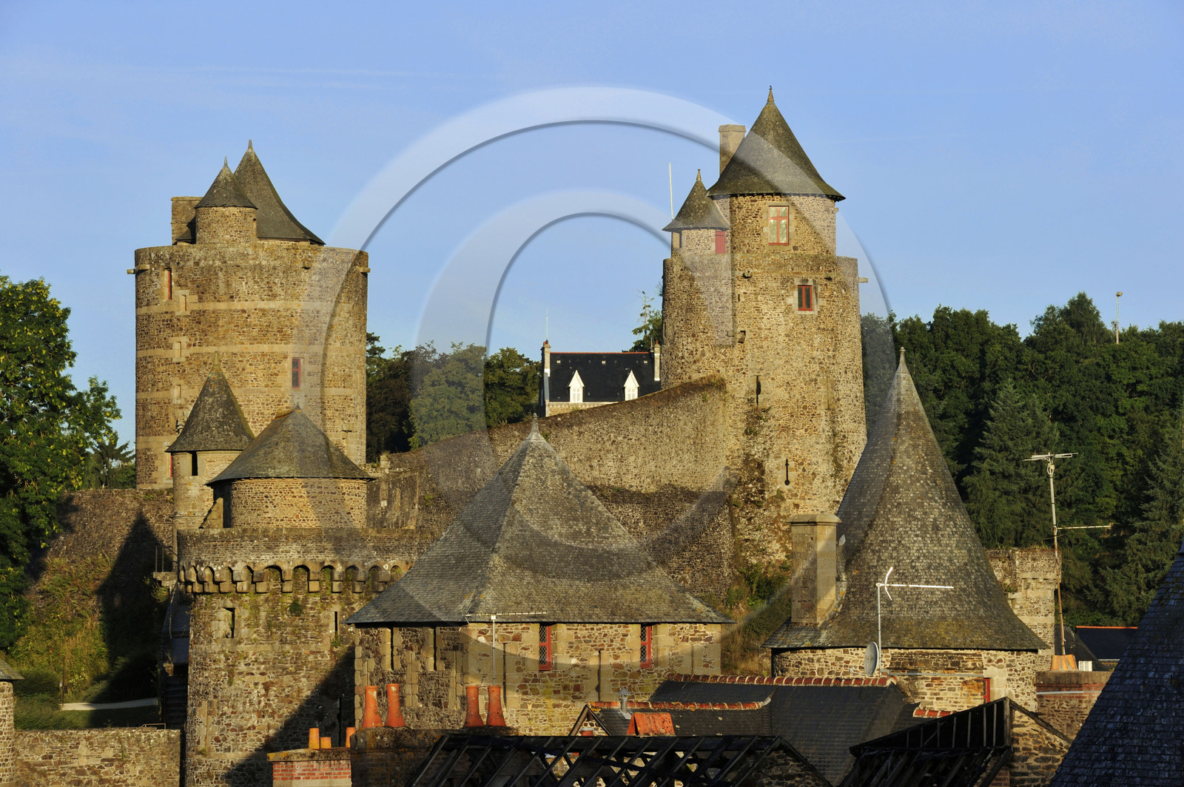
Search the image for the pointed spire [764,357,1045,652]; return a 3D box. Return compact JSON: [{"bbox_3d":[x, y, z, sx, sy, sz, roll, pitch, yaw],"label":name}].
[{"bbox_3d":[9.963,3.522,178.000,8.931,9.403,8.931,0,-2,3],"label":"pointed spire"}]

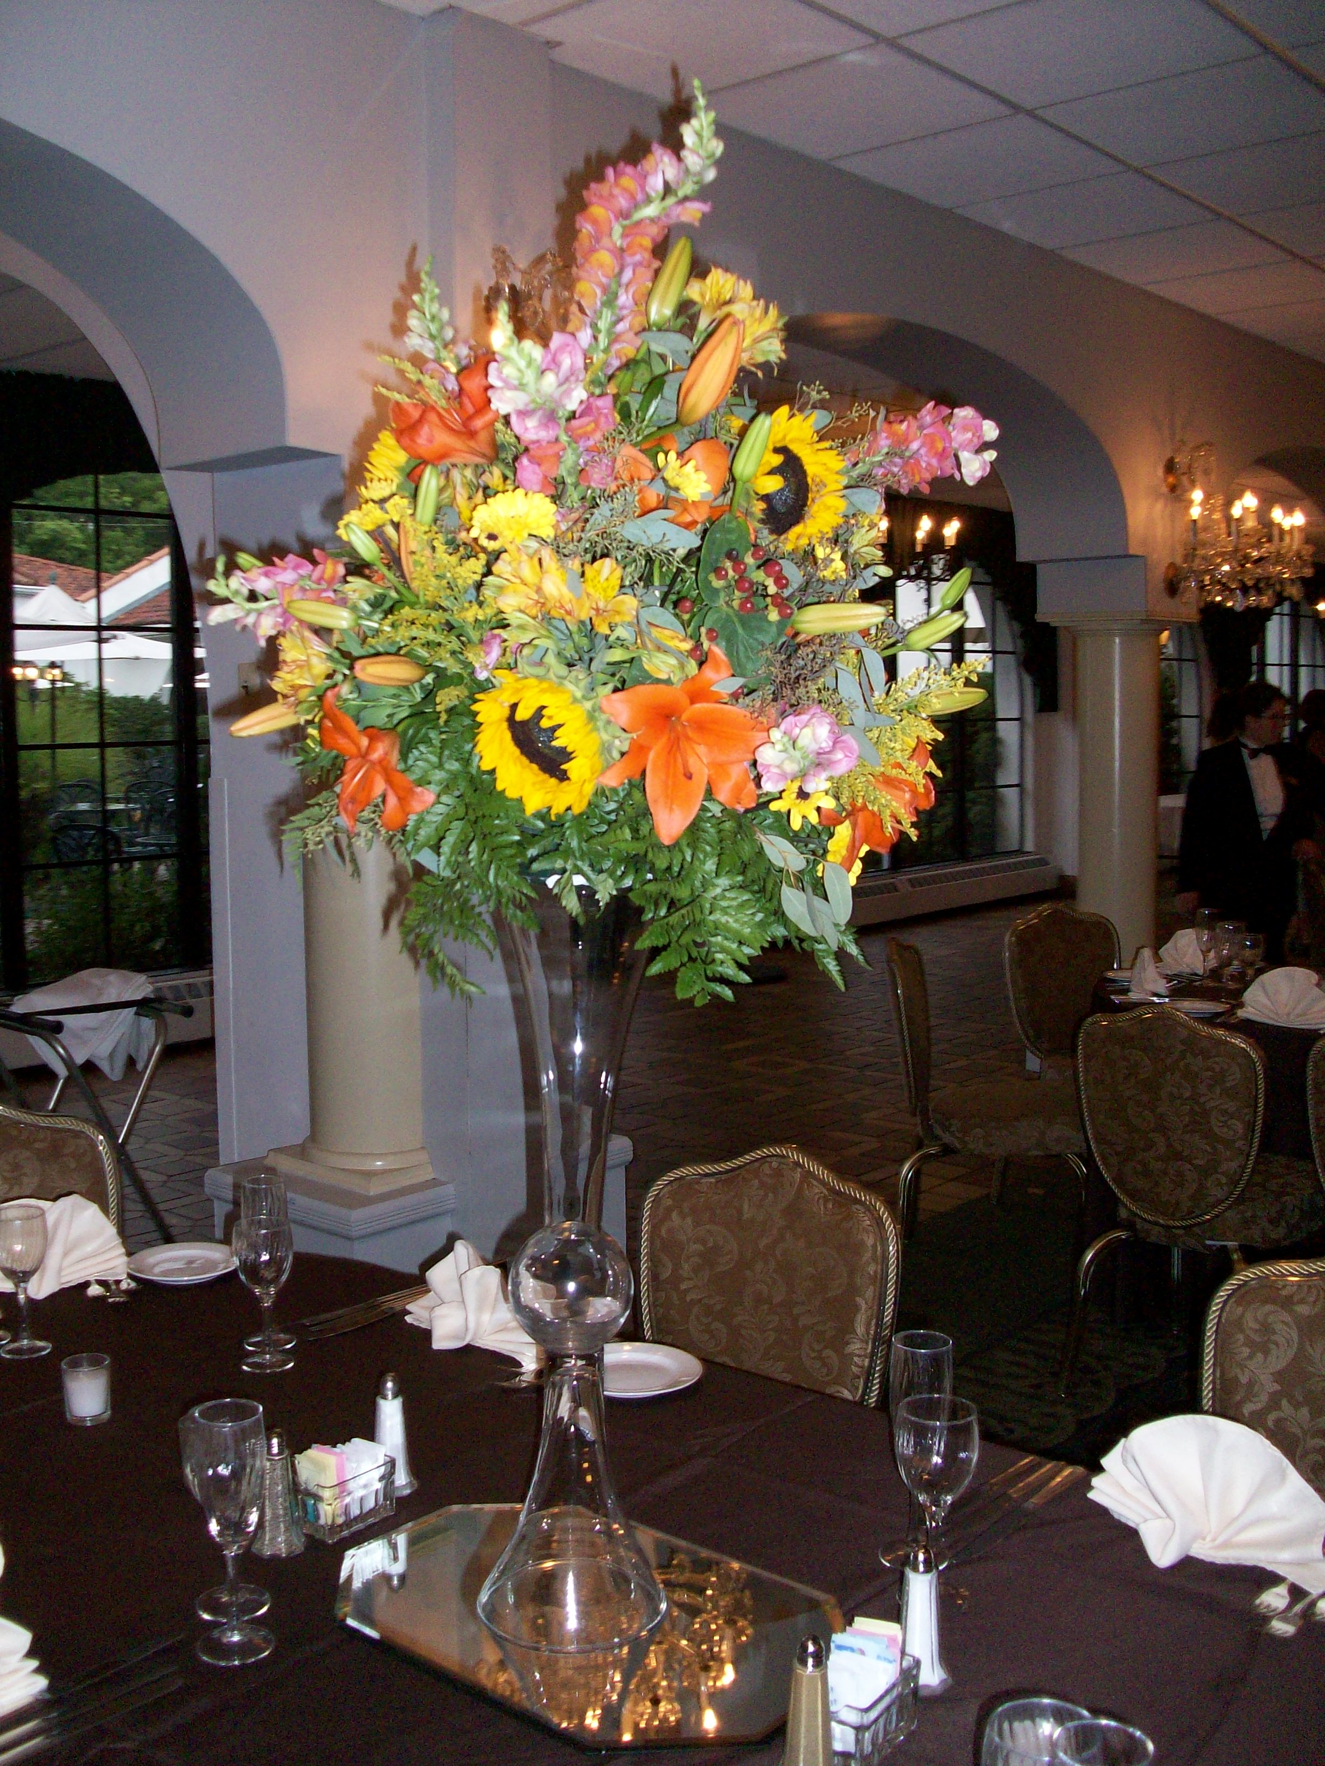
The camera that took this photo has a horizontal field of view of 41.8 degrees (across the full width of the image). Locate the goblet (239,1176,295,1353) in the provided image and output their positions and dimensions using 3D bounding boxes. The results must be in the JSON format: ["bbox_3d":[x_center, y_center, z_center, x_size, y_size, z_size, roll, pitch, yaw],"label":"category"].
[{"bbox_3d":[-0.526,0.507,2.319,0.071,0.224,0.071,0,6,0],"label":"goblet"}]

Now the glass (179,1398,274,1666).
[{"bbox_3d":[-0.377,0.567,1.522,0.074,0.212,0.074,0,6,0],"label":"glass"}]

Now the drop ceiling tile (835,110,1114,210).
[{"bbox_3d":[0.877,-1.935,4.690,0.600,0.025,0.610,5,8,41],"label":"drop ceiling tile"}]

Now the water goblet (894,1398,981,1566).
[{"bbox_3d":[0.256,0.577,1.617,0.075,0.178,0.075,0,6,0],"label":"water goblet"}]

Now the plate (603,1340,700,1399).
[{"bbox_3d":[-0.033,0.625,2.198,0.163,0.021,0.163,0,6,0],"label":"plate"}]

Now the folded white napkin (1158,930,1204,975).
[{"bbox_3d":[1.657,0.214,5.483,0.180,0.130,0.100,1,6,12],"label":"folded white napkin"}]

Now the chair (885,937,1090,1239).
[{"bbox_3d":[0.934,0.643,4.931,0.570,0.940,0.450,1,6,10],"label":"chair"}]

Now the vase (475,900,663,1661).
[{"bbox_3d":[-0.082,0.331,1.566,0.172,0.674,0.172,0,6,0],"label":"vase"}]

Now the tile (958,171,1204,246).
[{"bbox_3d":[1.250,-1.963,5.071,0.590,0.016,0.605,5,8,40],"label":"tile"}]

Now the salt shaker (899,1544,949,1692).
[{"bbox_3d":[0.232,0.642,1.526,0.046,0.123,0.046,0,6,0],"label":"salt shaker"}]

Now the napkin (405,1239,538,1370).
[{"bbox_3d":[-0.245,0.534,2.256,0.190,0.130,0.140,-1,6,-9],"label":"napkin"}]

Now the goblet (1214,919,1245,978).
[{"bbox_3d":[1.741,0.218,5.284,0.080,0.184,0.080,0,6,0],"label":"goblet"}]

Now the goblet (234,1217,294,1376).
[{"bbox_3d":[-0.497,0.517,2.175,0.075,0.178,0.075,0,6,0],"label":"goblet"}]

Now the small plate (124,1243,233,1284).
[{"bbox_3d":[-0.722,0.580,2.615,0.163,0.021,0.163,0,6,0],"label":"small plate"}]

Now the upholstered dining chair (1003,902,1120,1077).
[{"bbox_3d":[1.486,0.563,5.655,0.450,0.940,0.570,-4,7,-35],"label":"upholstered dining chair"}]

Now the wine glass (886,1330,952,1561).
[{"bbox_3d":[0.231,0.512,1.567,0.064,0.201,0.064,0,6,0],"label":"wine glass"}]

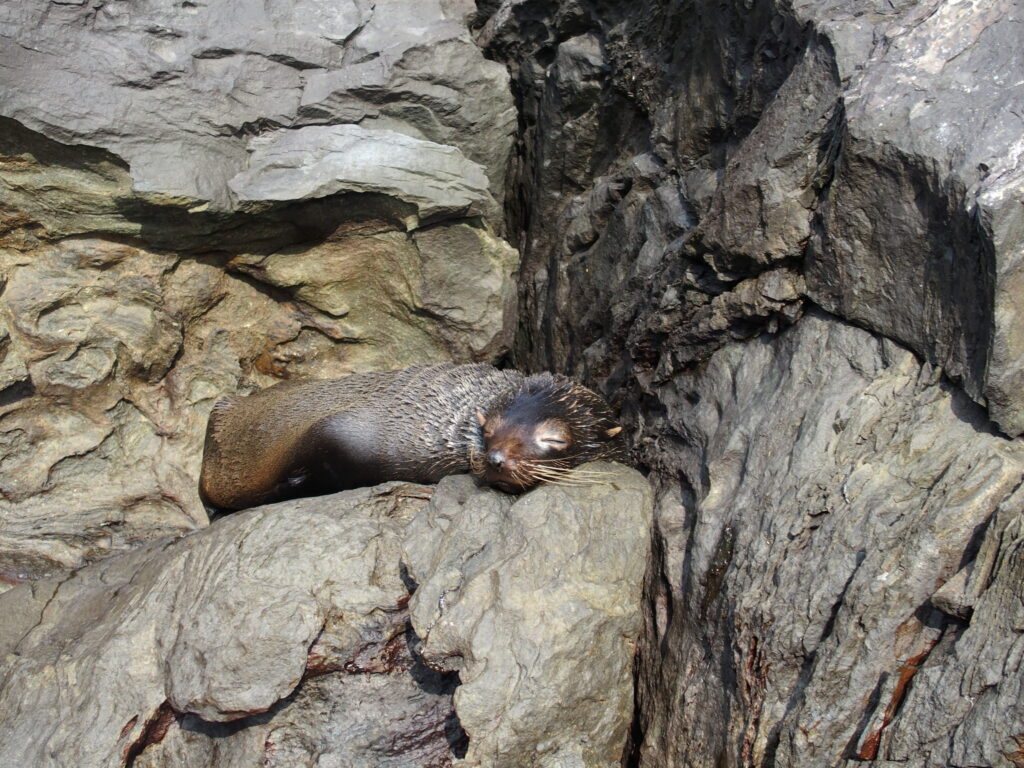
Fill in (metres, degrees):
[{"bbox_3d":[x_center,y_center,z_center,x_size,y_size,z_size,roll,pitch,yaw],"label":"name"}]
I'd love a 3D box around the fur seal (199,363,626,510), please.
[{"bbox_3d":[-0.243,0.130,4.300,0.980,0.330,0.440,3,10,20],"label":"fur seal"}]

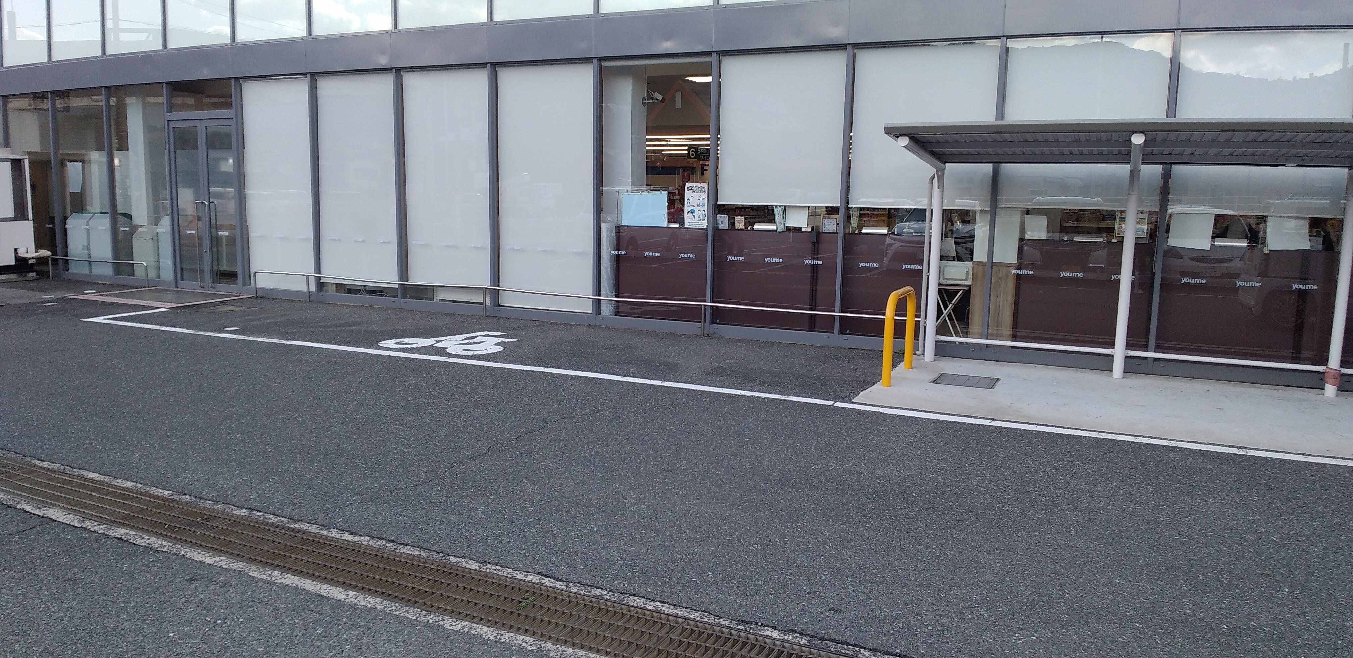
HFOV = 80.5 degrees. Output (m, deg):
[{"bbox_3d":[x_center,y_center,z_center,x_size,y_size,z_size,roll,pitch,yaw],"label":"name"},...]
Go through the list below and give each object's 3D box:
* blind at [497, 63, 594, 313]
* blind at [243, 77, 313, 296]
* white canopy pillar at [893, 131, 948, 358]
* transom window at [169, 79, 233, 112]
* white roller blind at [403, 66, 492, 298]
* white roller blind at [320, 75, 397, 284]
[{"bbox_3d":[-1.673,-1.784,10.106,1.383,3.055,0.060,5,9,22],"label":"blind"},{"bbox_3d":[-6.213,-2.227,12.524,1.456,3.208,0.080,5,8,22],"label":"blind"},{"bbox_3d":[2.336,-0.672,7.733,0.120,2.203,1.688,6,9,30],"label":"white canopy pillar"},{"bbox_3d":[-7.636,-3.725,12.836,1.472,0.464,0.100,5,8,22],"label":"transom window"},{"bbox_3d":[-2.923,-1.883,10.225,1.358,2.788,0.070,5,9,22],"label":"white roller blind"},{"bbox_3d":[-4.285,-1.983,10.772,1.367,2.803,0.070,5,9,22],"label":"white roller blind"}]

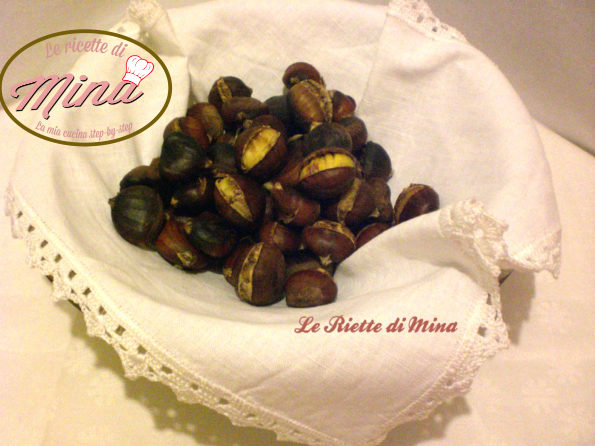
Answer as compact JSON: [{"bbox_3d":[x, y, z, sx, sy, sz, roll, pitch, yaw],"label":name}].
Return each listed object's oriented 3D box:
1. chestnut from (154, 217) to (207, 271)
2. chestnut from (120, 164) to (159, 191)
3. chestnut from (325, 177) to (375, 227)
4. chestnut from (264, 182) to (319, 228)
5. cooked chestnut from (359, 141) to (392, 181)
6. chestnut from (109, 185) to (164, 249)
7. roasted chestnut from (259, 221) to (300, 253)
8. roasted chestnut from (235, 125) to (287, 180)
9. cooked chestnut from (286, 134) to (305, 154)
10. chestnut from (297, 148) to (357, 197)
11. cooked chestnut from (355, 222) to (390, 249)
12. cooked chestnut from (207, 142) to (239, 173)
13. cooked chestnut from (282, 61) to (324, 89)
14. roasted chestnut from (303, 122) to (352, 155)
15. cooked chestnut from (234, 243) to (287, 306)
[{"bbox_3d":[-0.075,0.014,0.428,0.034,0.028,0.032,0,44,0],"label":"chestnut"},{"bbox_3d":[-0.107,-0.027,0.452,0.032,0.027,0.029,0,44,0],"label":"chestnut"},{"bbox_3d":[0.035,-0.014,0.438,0.034,0.029,0.031,0,44,0],"label":"chestnut"},{"bbox_3d":[-0.003,-0.012,0.425,0.036,0.027,0.030,-15,48,-14],"label":"chestnut"},{"bbox_3d":[0.052,-0.043,0.448,0.029,0.028,0.028,0,44,0],"label":"cooked chestnut"},{"bbox_3d":[-0.106,-0.004,0.430,0.035,0.037,0.038,0,46,0],"label":"chestnut"},{"bbox_3d":[-0.011,0.010,0.420,0.029,0.026,0.028,0,46,0],"label":"roasted chestnut"},{"bbox_3d":[-0.024,-0.046,0.428,0.034,0.031,0.034,0,44,0],"label":"roasted chestnut"},{"bbox_3d":[0.001,-0.052,0.453,0.030,0.026,0.028,0,44,0],"label":"cooked chestnut"},{"bbox_3d":[0.019,-0.033,0.422,0.037,0.029,0.031,-8,45,-9],"label":"chestnut"},{"bbox_3d":[0.050,0.011,0.425,0.031,0.027,0.028,0,42,0],"label":"cooked chestnut"},{"bbox_3d":[-0.050,-0.044,0.455,0.029,0.026,0.028,0,46,0],"label":"cooked chestnut"},{"bbox_3d":[0.004,-0.108,0.490,0.030,0.026,0.028,0,44,0],"label":"cooked chestnut"},{"bbox_3d":[0.022,-0.055,0.455,0.034,0.028,0.030,0,44,0],"label":"roasted chestnut"},{"bbox_3d":[-0.021,0.030,0.390,0.031,0.034,0.029,18,24,13],"label":"cooked chestnut"}]

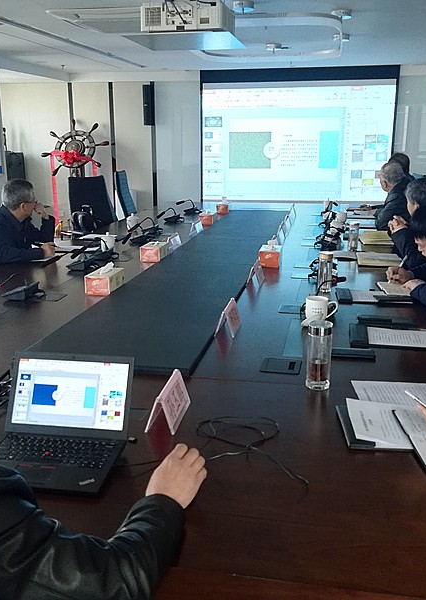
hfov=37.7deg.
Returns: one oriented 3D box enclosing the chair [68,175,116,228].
[{"bbox_3d":[-1.046,-0.567,5.761,0.600,1.120,0.650,12,19,39],"label":"chair"}]

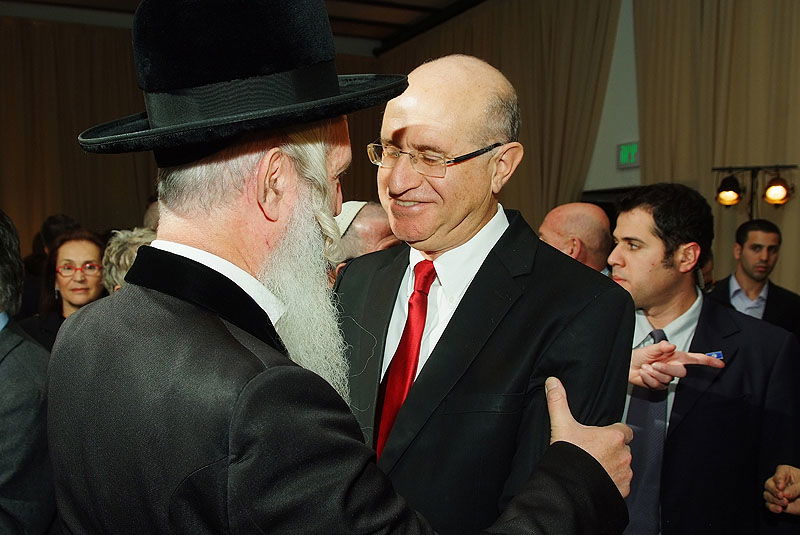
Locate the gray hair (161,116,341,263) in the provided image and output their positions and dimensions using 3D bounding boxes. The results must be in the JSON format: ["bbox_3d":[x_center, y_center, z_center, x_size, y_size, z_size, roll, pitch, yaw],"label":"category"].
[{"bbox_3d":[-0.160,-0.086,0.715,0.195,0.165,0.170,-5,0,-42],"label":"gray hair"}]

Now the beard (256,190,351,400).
[{"bbox_3d":[-0.109,0.039,0.730,0.125,0.240,0.150,1,0,-42],"label":"beard"}]

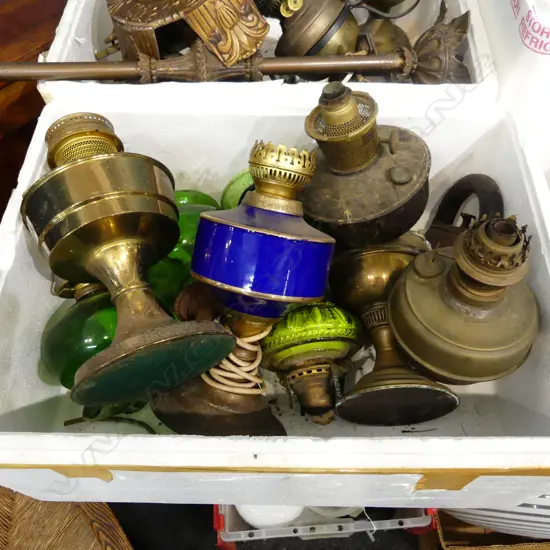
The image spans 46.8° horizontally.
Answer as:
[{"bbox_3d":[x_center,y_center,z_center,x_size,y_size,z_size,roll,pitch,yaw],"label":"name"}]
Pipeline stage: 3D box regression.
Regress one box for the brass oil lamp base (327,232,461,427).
[{"bbox_3d":[0.119,0.041,0.688,0.121,0.121,0.210,-2,60,1],"label":"brass oil lamp base"}]

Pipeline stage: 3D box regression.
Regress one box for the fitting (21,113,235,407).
[{"bbox_3d":[-0.157,-0.028,0.627,0.155,0.155,0.273,-20,68,-8],"label":"fitting"}]

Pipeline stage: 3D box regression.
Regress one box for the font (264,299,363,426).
[{"bbox_3d":[0.043,0.094,0.672,0.107,0.107,0.125,-11,70,7],"label":"font"}]

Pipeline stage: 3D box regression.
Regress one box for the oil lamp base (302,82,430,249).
[{"bbox_3d":[0.080,-0.124,0.645,0.145,0.156,0.145,-12,48,14],"label":"oil lamp base"}]

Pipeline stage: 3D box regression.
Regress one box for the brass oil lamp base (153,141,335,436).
[{"bbox_3d":[-0.022,0.012,0.613,0.139,0.139,0.269,13,97,-2],"label":"brass oil lamp base"}]

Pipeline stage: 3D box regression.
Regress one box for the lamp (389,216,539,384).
[{"bbox_3d":[0.187,0.005,0.586,0.150,0.147,0.150,3,51,-4],"label":"lamp"}]

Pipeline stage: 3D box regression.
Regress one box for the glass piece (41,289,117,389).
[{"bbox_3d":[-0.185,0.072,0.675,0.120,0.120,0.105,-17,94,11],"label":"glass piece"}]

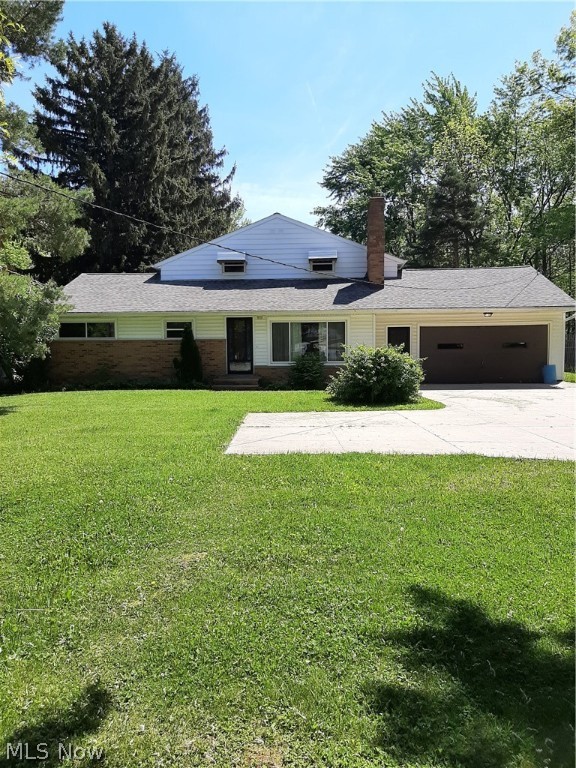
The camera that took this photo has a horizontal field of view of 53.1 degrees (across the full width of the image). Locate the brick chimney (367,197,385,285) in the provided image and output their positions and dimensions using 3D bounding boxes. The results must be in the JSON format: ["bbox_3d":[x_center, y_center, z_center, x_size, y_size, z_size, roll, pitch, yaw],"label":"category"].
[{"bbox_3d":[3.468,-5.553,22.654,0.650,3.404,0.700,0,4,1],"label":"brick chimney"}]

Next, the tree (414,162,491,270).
[{"bbox_3d":[10.446,-7.289,36.627,5.000,12.775,4.800,0,4,1],"label":"tree"}]

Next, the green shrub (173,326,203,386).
[{"bbox_3d":[-3.447,-0.888,19.882,0.980,2.179,0.900,0,4,1],"label":"green shrub"}]

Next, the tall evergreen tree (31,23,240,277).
[{"bbox_3d":[-9.093,-10.928,34.394,12.500,20.507,12.000,0,4,1],"label":"tall evergreen tree"}]

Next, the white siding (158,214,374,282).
[{"bbox_3d":[-0.535,-5.388,22.864,9.100,2.558,0.300,0,4,1],"label":"white siding"}]

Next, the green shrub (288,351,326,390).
[{"bbox_3d":[0.663,-0.461,19.609,1.250,1.320,1.150,0,4,1],"label":"green shrub"}]

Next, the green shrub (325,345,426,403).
[{"bbox_3d":[2.351,-0.277,15.413,2.450,1.447,2.300,0,4,1],"label":"green shrub"}]

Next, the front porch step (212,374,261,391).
[{"bbox_3d":[-1.767,0.006,19.787,1.550,0.390,1.350,0,4,1],"label":"front porch step"}]

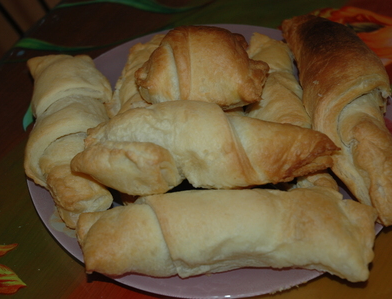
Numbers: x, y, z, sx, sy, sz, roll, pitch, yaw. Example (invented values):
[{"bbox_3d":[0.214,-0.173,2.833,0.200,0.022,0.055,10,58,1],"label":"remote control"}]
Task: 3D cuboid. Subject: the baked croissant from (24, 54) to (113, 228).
[{"bbox_3d":[-0.082,-0.008,0.548,0.050,0.042,0.133,-10,46,-6],"label":"baked croissant"}]

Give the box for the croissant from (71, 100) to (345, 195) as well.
[{"bbox_3d":[0.004,0.000,0.494,0.150,0.044,0.056,0,45,5],"label":"croissant"}]

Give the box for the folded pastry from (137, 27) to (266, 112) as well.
[{"bbox_3d":[0.004,-0.050,0.542,0.082,0.043,0.054,-2,45,2],"label":"folded pastry"}]

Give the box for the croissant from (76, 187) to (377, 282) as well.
[{"bbox_3d":[0.016,0.046,0.479,0.164,0.042,0.056,0,45,5],"label":"croissant"}]

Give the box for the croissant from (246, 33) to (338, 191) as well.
[{"bbox_3d":[0.062,-0.025,0.560,0.045,0.038,0.138,-7,45,-2],"label":"croissant"}]

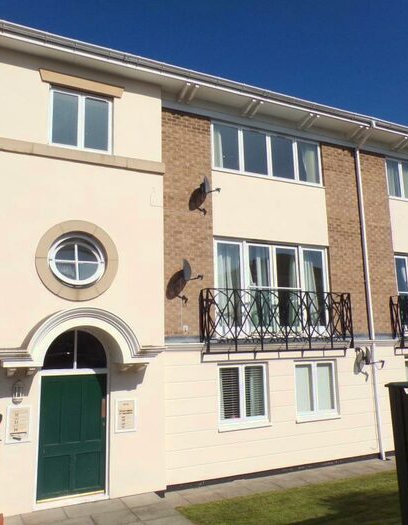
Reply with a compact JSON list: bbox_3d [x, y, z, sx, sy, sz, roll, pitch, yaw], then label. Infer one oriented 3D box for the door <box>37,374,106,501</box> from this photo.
[{"bbox_3d":[-2.154,2.839,8.020,1.094,1.908,0.071,4,-11,-26],"label":"door"}]

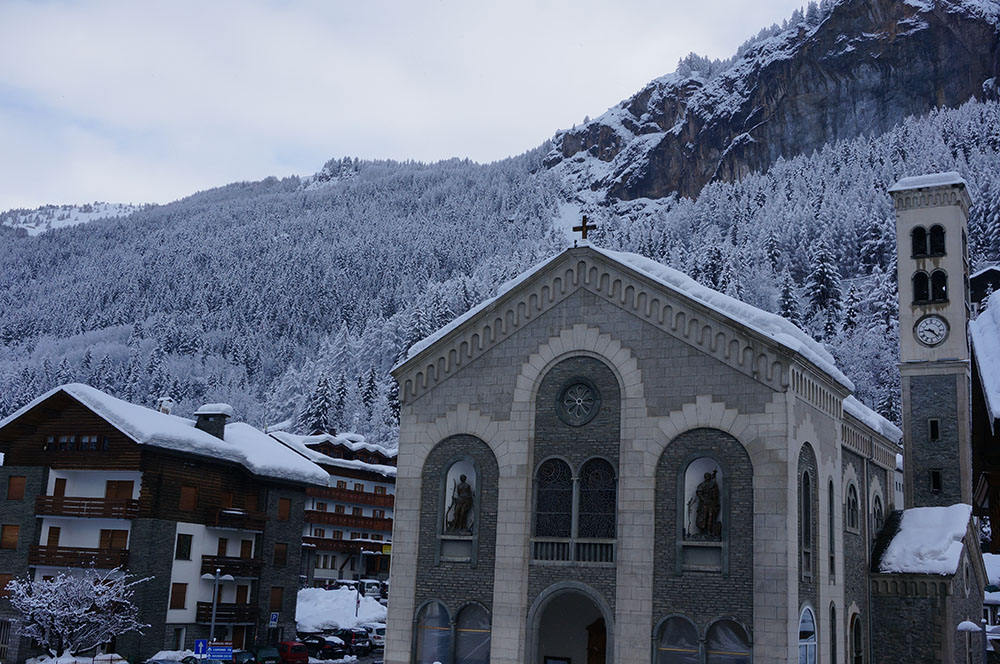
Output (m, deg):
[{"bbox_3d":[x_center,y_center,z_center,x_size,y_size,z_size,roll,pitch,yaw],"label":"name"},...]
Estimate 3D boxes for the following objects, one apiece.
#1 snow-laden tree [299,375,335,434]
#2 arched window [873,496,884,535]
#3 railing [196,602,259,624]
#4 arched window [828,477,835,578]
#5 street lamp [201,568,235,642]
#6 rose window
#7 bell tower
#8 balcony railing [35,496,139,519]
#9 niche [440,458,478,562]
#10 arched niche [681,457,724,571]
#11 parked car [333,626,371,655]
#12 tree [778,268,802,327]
[{"bbox_3d":[-33.072,13.607,200.000,6.500,12.200,6.500,4,-11,-9],"label":"snow-laden tree"},{"bbox_3d":[18.214,8.941,53.688,0.280,2.123,2.123,-4,-15,30],"label":"arched window"},{"bbox_3d":[-16.144,16.686,66.030,0.800,1.111,4.725,-3,-14,25],"label":"railing"},{"bbox_3d":[13.518,8.053,45.613,0.250,4.246,0.652,-4,-15,30],"label":"arched window"},{"bbox_3d":[-12.797,13.213,49.437,1.550,5.200,0.650,6,-13,-13],"label":"street lamp"},{"bbox_3d":[3.228,2.895,45.435,1.950,1.950,0.280,-4,-15,30],"label":"rose window"},{"bbox_3d":[23.654,5.075,59.628,3.700,26.801,3.700,-4,-14,30],"label":"bell tower"},{"bbox_3d":[-24.026,10.255,64.581,6.590,1.080,1.150,-2,-14,22],"label":"balcony railing"},{"bbox_3d":[-1.644,7.338,45.618,1.620,4.150,0.600,-3,-13,28],"label":"niche"},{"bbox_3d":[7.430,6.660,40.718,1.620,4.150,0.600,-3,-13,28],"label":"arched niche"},{"bbox_3d":[-10.102,20.137,72.634,1.700,1.650,3.900,15,-17,-42],"label":"parked car"},{"bbox_3d":[48.346,-5.085,185.000,4.000,11.300,4.000,0,-13,15],"label":"tree"}]

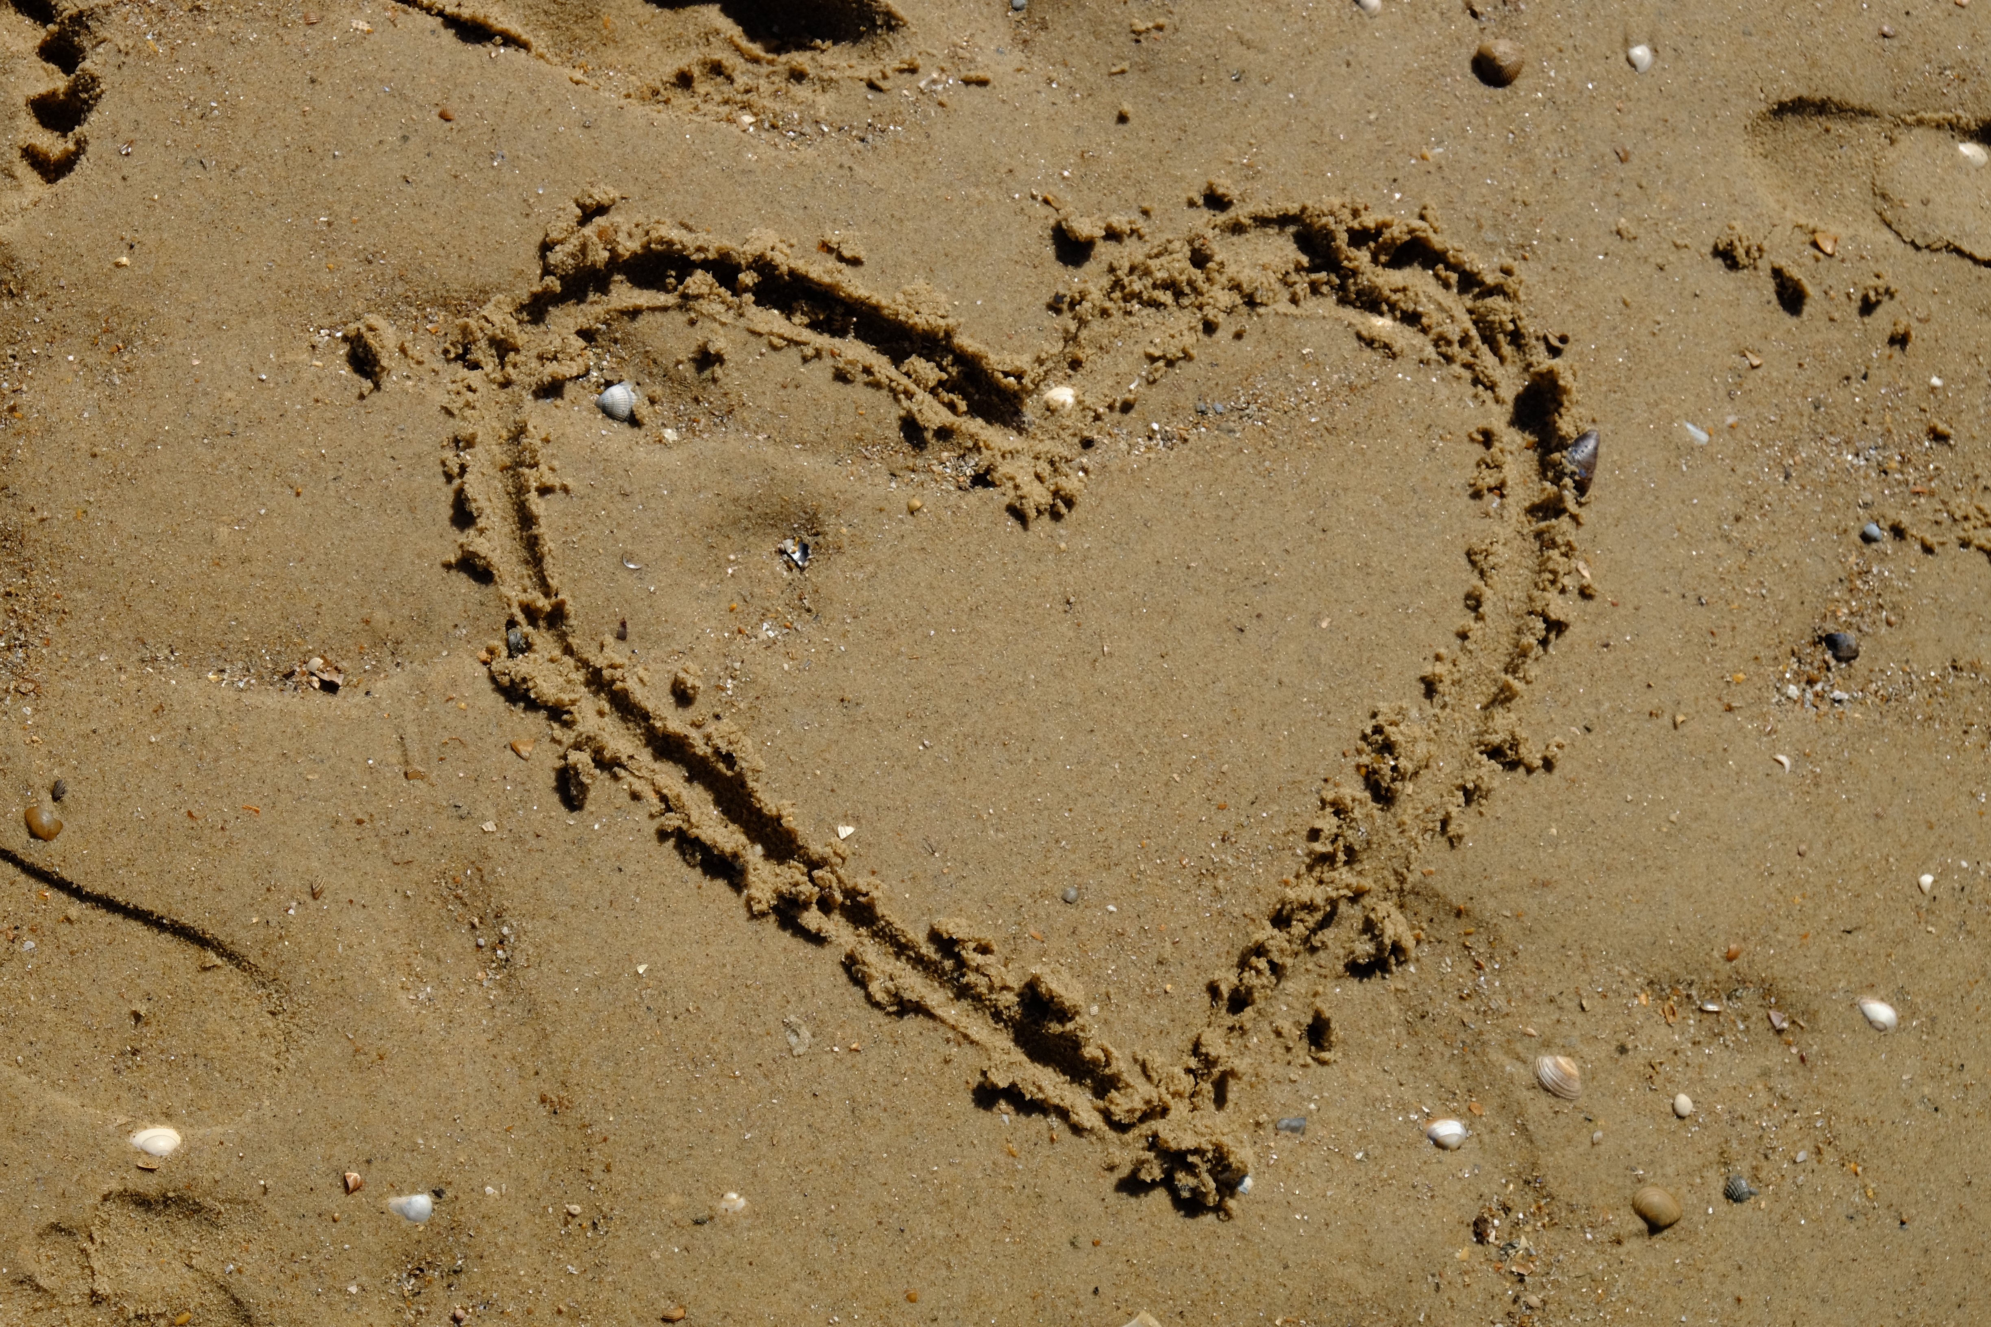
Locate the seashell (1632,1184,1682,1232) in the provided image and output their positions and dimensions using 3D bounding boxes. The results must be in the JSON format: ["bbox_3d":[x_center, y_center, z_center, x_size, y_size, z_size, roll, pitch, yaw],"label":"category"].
[{"bbox_3d":[0.268,0.220,1.501,0.020,0.009,0.017,22,69,9],"label":"seashell"}]

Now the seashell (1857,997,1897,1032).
[{"bbox_3d":[0.365,0.145,1.535,0.018,0.006,0.012,37,72,14],"label":"seashell"}]

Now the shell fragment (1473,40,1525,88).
[{"bbox_3d":[0.233,-0.277,1.712,0.026,0.010,0.024,-19,68,-8],"label":"shell fragment"}]

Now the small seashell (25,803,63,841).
[{"bbox_3d":[-0.403,0.067,1.568,0.018,0.006,0.012,34,71,13],"label":"small seashell"}]

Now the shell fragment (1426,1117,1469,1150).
[{"bbox_3d":[0.185,0.192,1.515,0.017,0.007,0.013,5,67,2],"label":"shell fragment"}]

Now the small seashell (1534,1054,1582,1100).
[{"bbox_3d":[0.231,0.170,1.524,0.017,0.007,0.023,-42,73,-16],"label":"small seashell"}]

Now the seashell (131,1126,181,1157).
[{"bbox_3d":[-0.373,0.213,1.647,0.022,0.006,0.013,0,65,0],"label":"seashell"}]

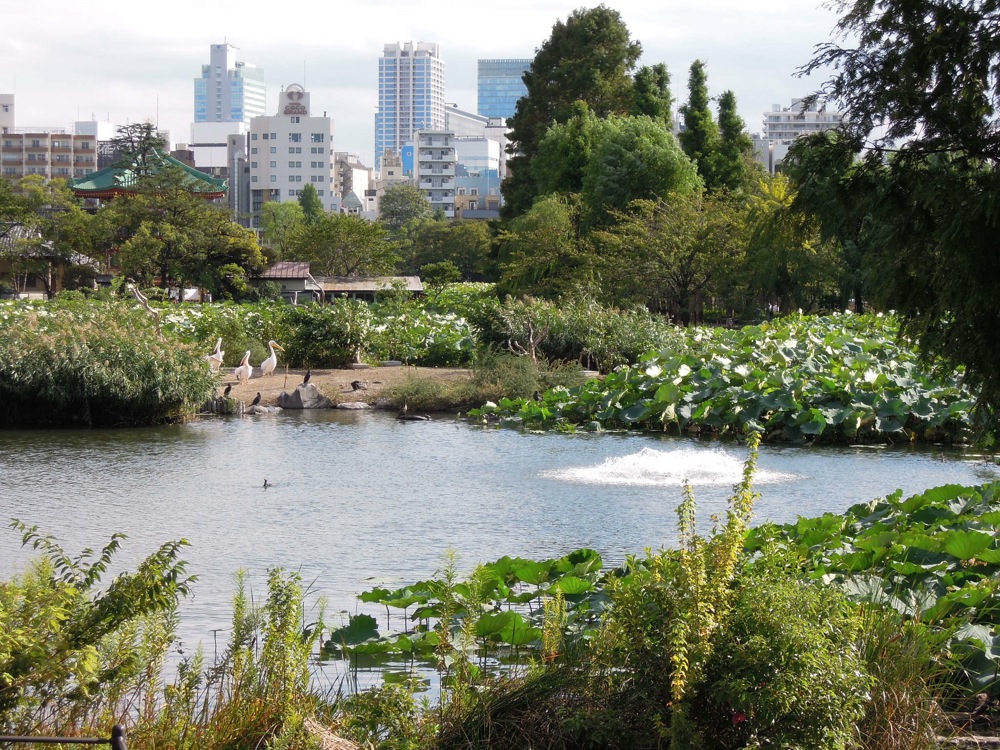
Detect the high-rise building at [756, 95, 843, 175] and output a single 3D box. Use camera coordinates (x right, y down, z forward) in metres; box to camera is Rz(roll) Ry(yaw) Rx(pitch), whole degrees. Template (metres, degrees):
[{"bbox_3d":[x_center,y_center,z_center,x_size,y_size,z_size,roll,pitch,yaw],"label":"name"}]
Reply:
[{"bbox_3d":[97.746,-58.373,788.231,29.000,61.175,16.000,0,2,-2],"label":"high-rise building"}]

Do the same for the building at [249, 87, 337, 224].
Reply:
[{"bbox_3d":[-44.636,-40.272,530.768,18.600,45.287,15.500,0,2,0],"label":"building"}]

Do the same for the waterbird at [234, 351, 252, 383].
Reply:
[{"bbox_3d":[-7.356,-0.215,70.555,0.470,0.978,0.600,1,3,24],"label":"waterbird"}]

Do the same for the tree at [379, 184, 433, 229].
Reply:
[{"bbox_3d":[-16.523,-24.471,429.348,9.800,17.633,9.500,0,2,0],"label":"tree"}]

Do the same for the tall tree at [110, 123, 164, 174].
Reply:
[{"bbox_3d":[-28.134,-12.671,191.635,5.200,14.021,5.200,0,2,0],"label":"tall tree"}]

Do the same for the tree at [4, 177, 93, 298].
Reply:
[{"bbox_3d":[-33.968,-10.151,184.735,6.800,9.541,6.500,0,2,0],"label":"tree"}]

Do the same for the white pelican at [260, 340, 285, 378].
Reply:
[{"bbox_3d":[-6.738,-0.461,73.046,0.720,1.101,0.380,1,2,12],"label":"white pelican"}]

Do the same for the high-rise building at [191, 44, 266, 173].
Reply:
[{"bbox_3d":[-174.216,-135.881,1575.647,31.000,151.659,45.000,0,2,11],"label":"high-rise building"}]

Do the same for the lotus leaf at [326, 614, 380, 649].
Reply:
[{"bbox_3d":[-1.389,2.425,23.124,0.500,0.290,0.460,0,2,0],"label":"lotus leaf"}]

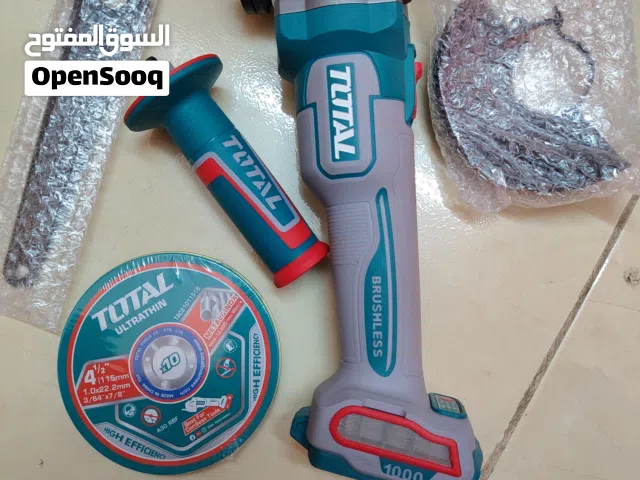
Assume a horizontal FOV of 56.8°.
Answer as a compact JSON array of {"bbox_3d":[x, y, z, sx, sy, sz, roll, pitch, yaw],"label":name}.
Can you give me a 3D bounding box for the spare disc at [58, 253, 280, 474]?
[{"bbox_3d":[-0.081,0.066,0.321,0.117,0.013,0.117,0,85,-3],"label":"spare disc"}]

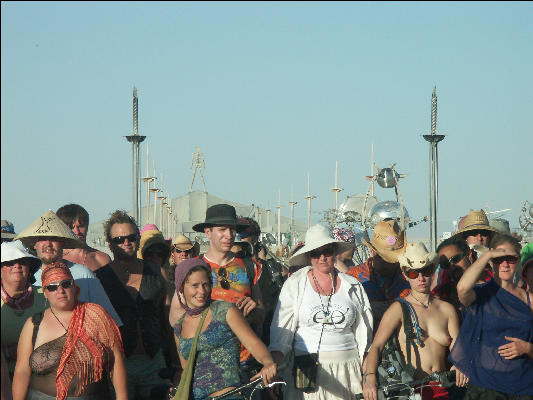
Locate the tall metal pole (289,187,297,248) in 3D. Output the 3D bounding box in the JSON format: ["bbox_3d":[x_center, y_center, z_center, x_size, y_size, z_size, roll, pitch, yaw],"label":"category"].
[{"bbox_3d":[1.880,1.500,222.000,0.600,5.460,0.600,0,-1,0],"label":"tall metal pole"}]

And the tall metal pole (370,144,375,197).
[{"bbox_3d":[4.340,0.377,125.600,0.550,5.460,0.550,0,-1,0],"label":"tall metal pole"}]

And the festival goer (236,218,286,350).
[{"bbox_3d":[-0.065,1.000,20.000,0.520,1.760,0.400,0,-1,23],"label":"festival goer"}]

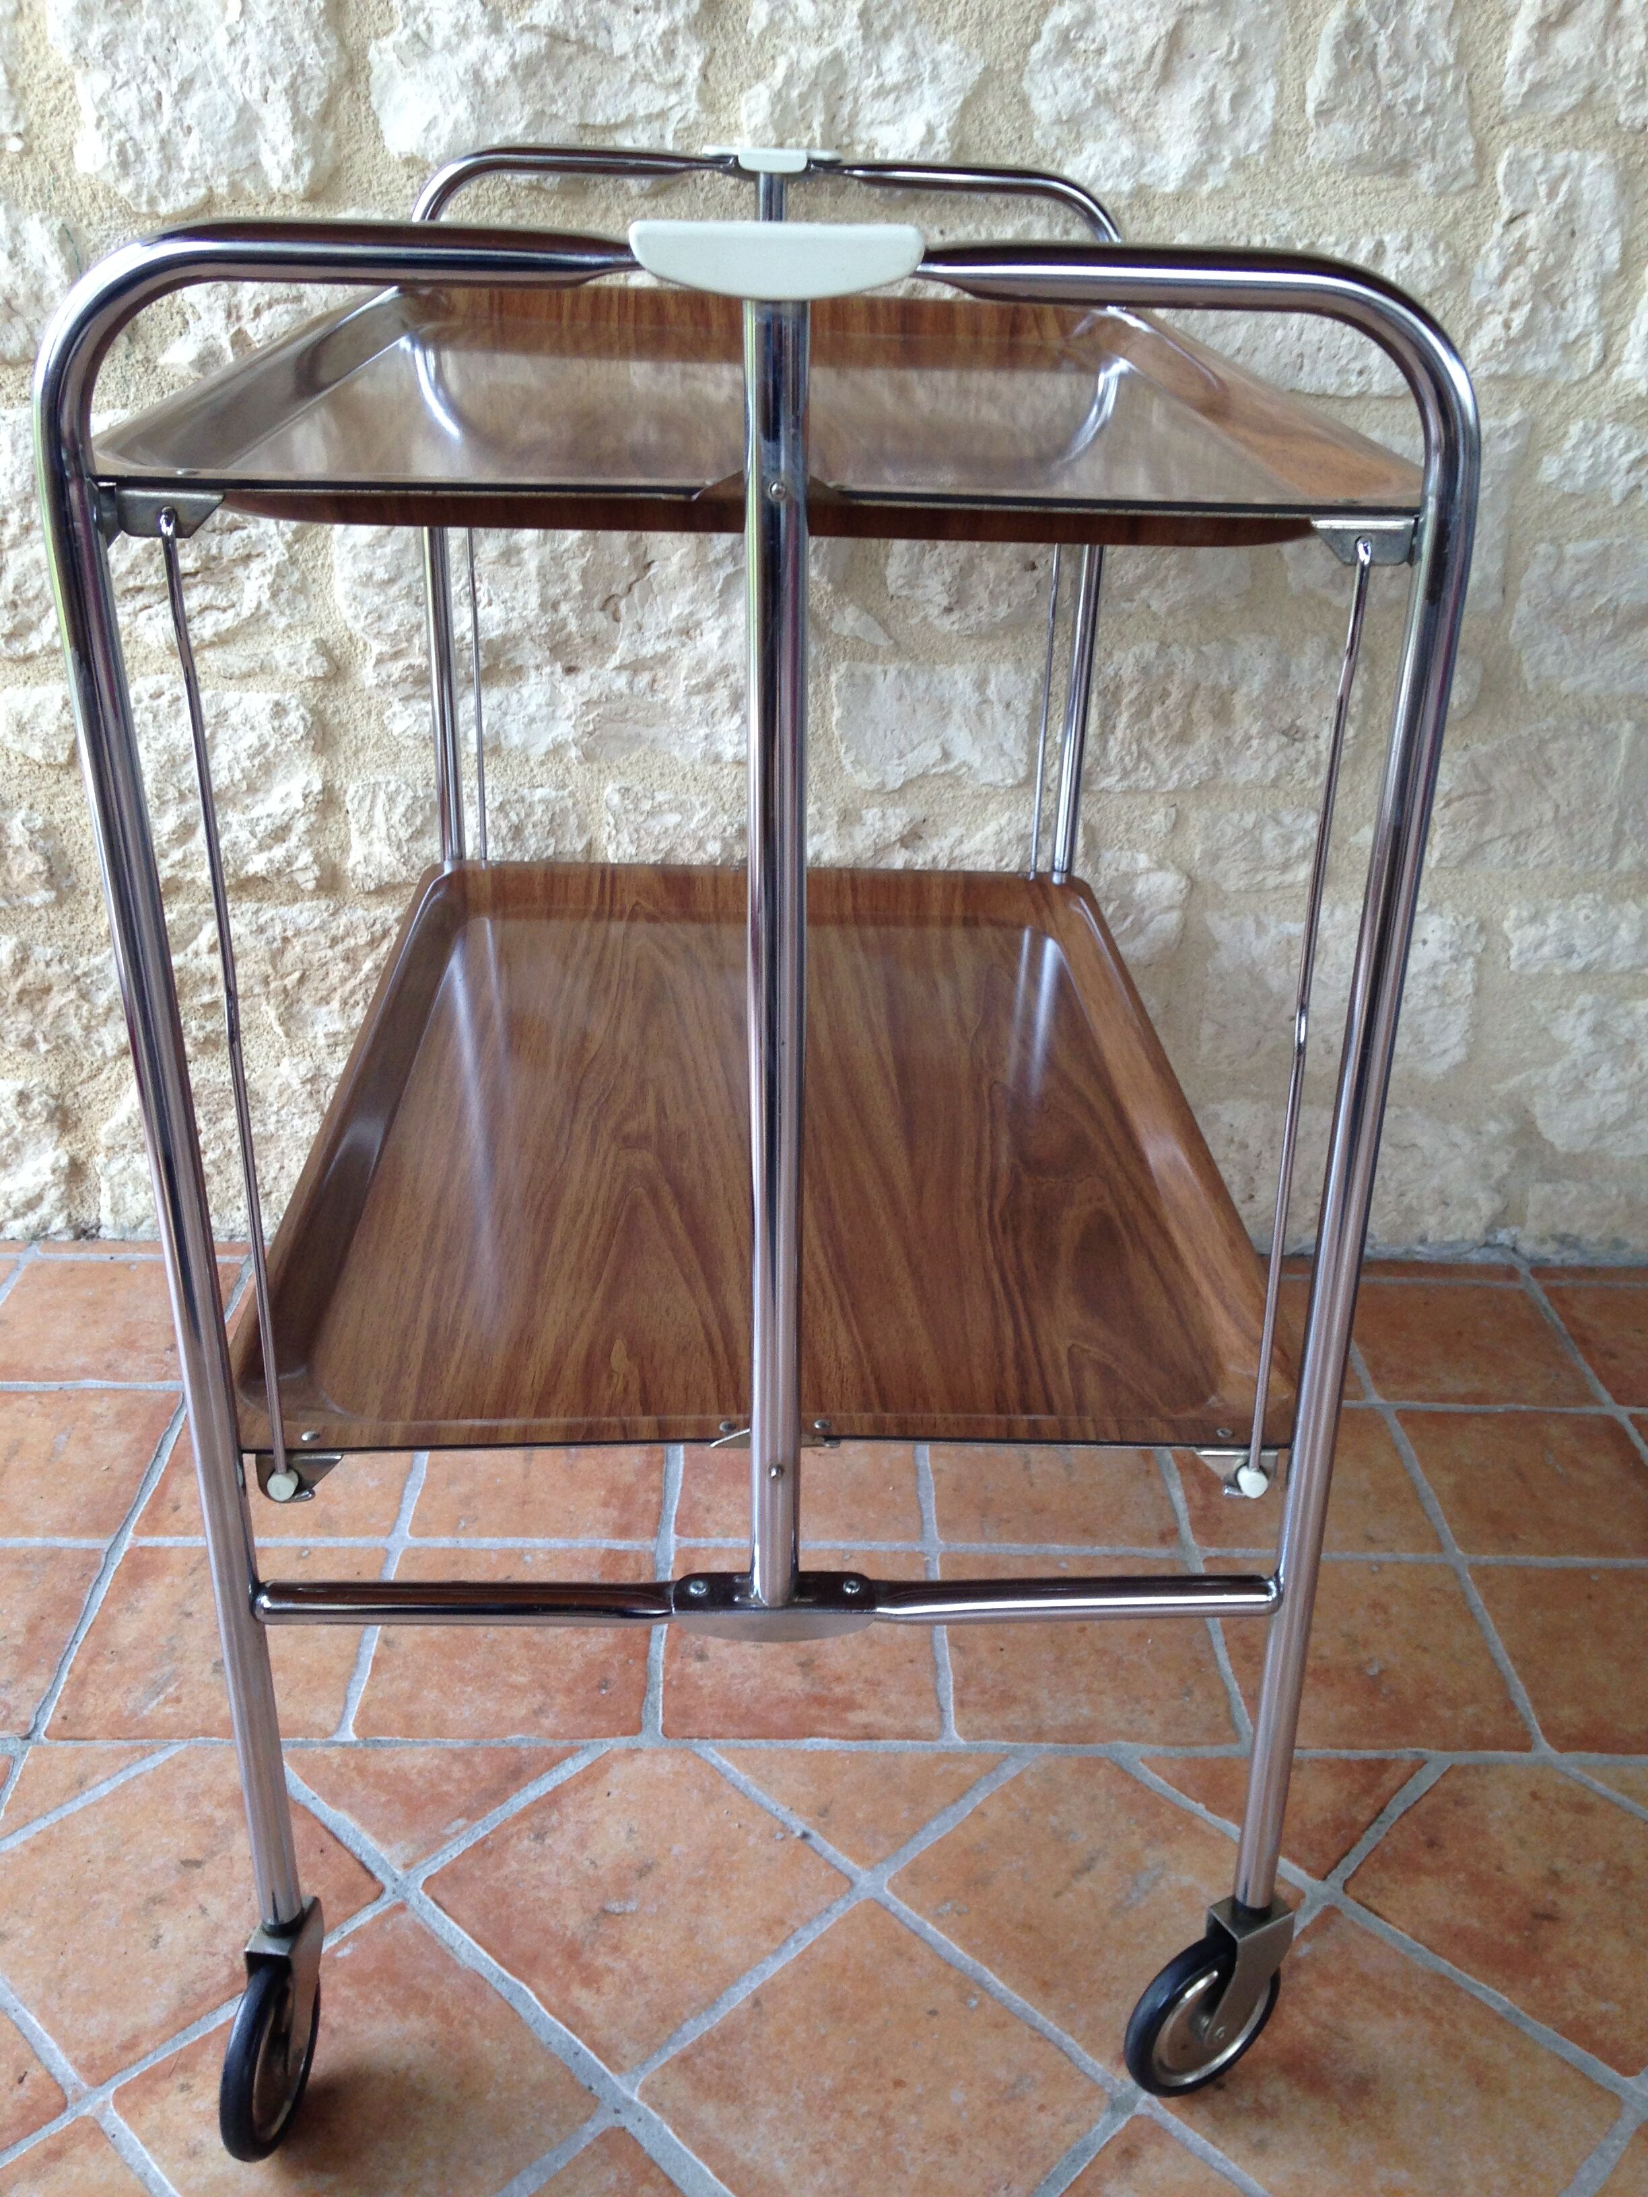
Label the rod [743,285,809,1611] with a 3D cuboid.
[{"bbox_3d":[-0.015,-0.018,0.696,0.018,0.473,0.018,0,27,-2],"label":"rod"}]

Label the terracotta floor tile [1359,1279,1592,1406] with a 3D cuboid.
[{"bbox_3d":[0.450,0.175,1.485,0.150,0.010,0.154,0,26,-2],"label":"terracotta floor tile"}]

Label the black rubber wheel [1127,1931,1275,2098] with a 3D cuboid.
[{"bbox_3d":[0.165,0.396,0.906,0.084,0.084,0.016,-14,30,-29],"label":"black rubber wheel"}]

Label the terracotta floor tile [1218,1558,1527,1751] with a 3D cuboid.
[{"bbox_3d":[0.302,0.315,1.188,0.150,0.010,0.154,0,26,-2],"label":"terracotta floor tile"}]

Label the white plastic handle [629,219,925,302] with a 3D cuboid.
[{"bbox_3d":[-0.014,-0.243,0.604,0.086,0.024,0.028,0,26,-2],"label":"white plastic handle"}]

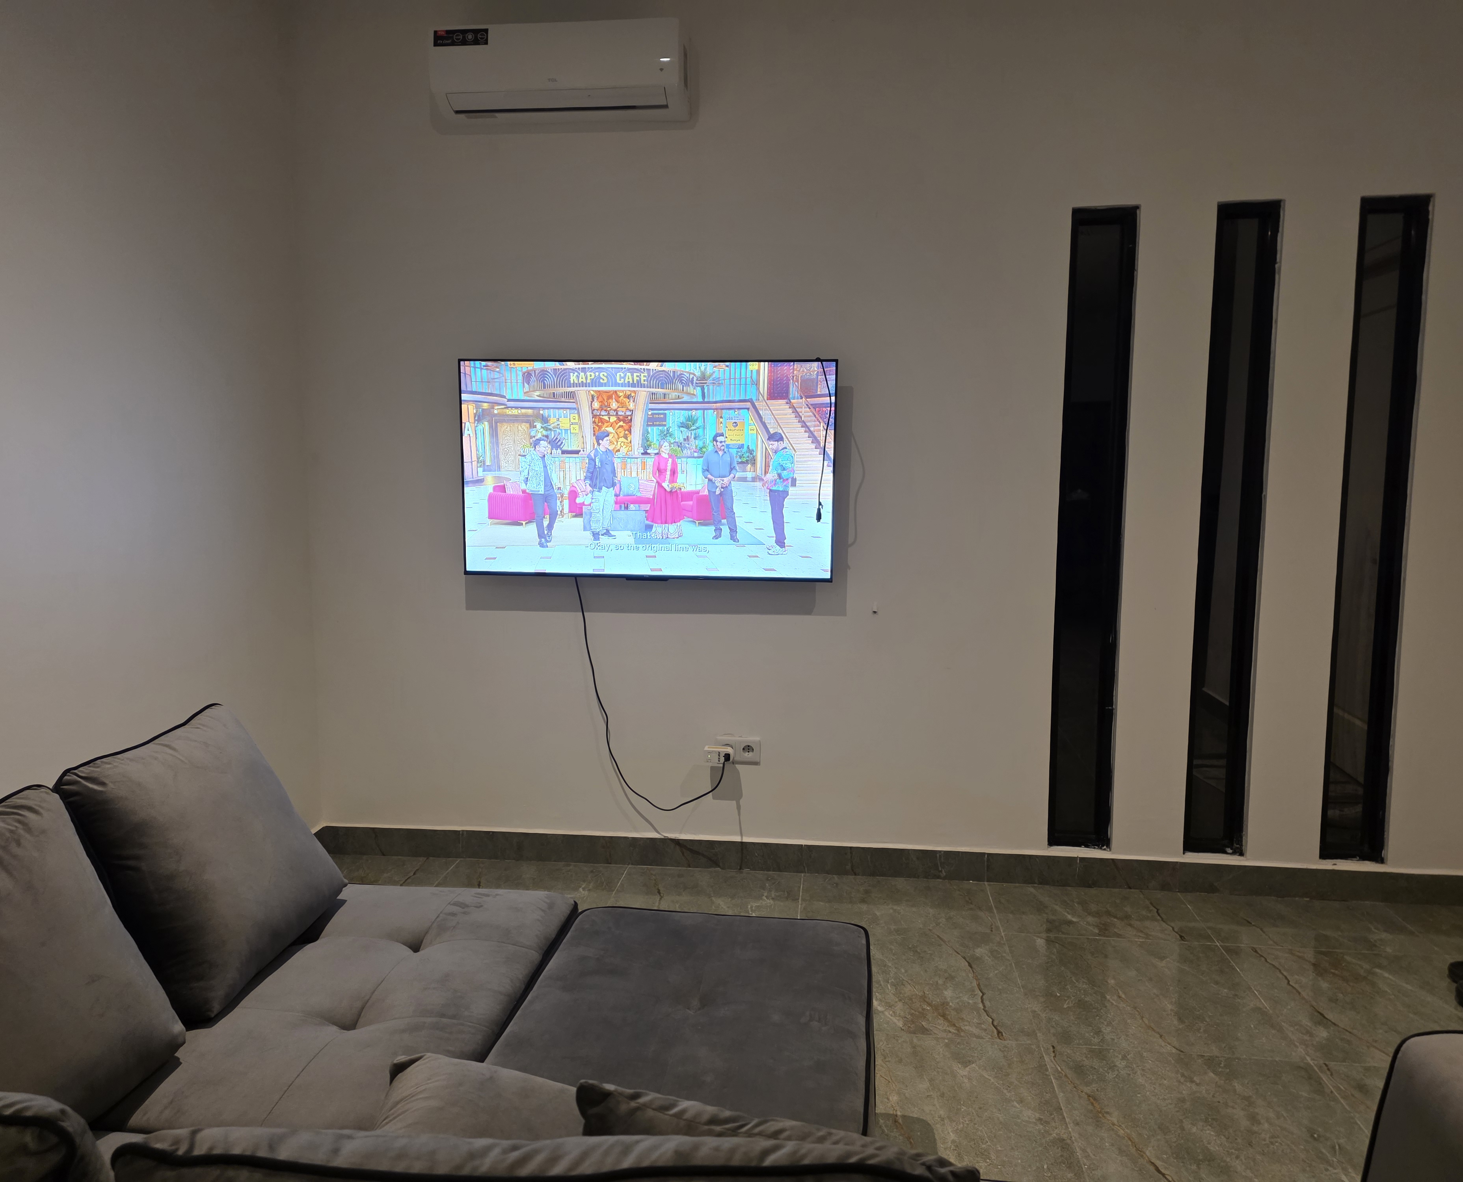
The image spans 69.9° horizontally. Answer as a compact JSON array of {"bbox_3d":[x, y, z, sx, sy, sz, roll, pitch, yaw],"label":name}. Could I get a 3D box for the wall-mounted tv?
[{"bbox_3d":[-0.272,-0.391,3.420,1.226,0.708,0.065,1,7,6],"label":"wall-mounted tv"}]

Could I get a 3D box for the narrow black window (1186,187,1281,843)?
[{"bbox_3d":[1.573,-0.167,3.320,0.191,2.049,0.075,1,6,6],"label":"narrow black window"}]

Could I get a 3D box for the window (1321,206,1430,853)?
[{"bbox_3d":[1.991,-0.164,3.275,0.201,2.053,0.075,1,6,6],"label":"window"}]

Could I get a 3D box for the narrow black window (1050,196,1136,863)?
[{"bbox_3d":[1.150,-0.173,3.365,0.199,2.038,0.075,1,6,6],"label":"narrow black window"}]

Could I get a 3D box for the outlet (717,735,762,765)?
[{"bbox_3d":[0.024,0.532,3.507,0.152,0.083,0.016,1,6,6],"label":"outlet"}]

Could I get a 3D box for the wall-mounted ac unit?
[{"bbox_3d":[-0.531,-1.603,3.268,0.772,0.245,0.200,1,6,6],"label":"wall-mounted ac unit"}]

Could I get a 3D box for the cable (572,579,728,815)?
[{"bbox_3d":[-0.269,0.342,3.453,0.502,0.770,0.110,1,6,6],"label":"cable"}]

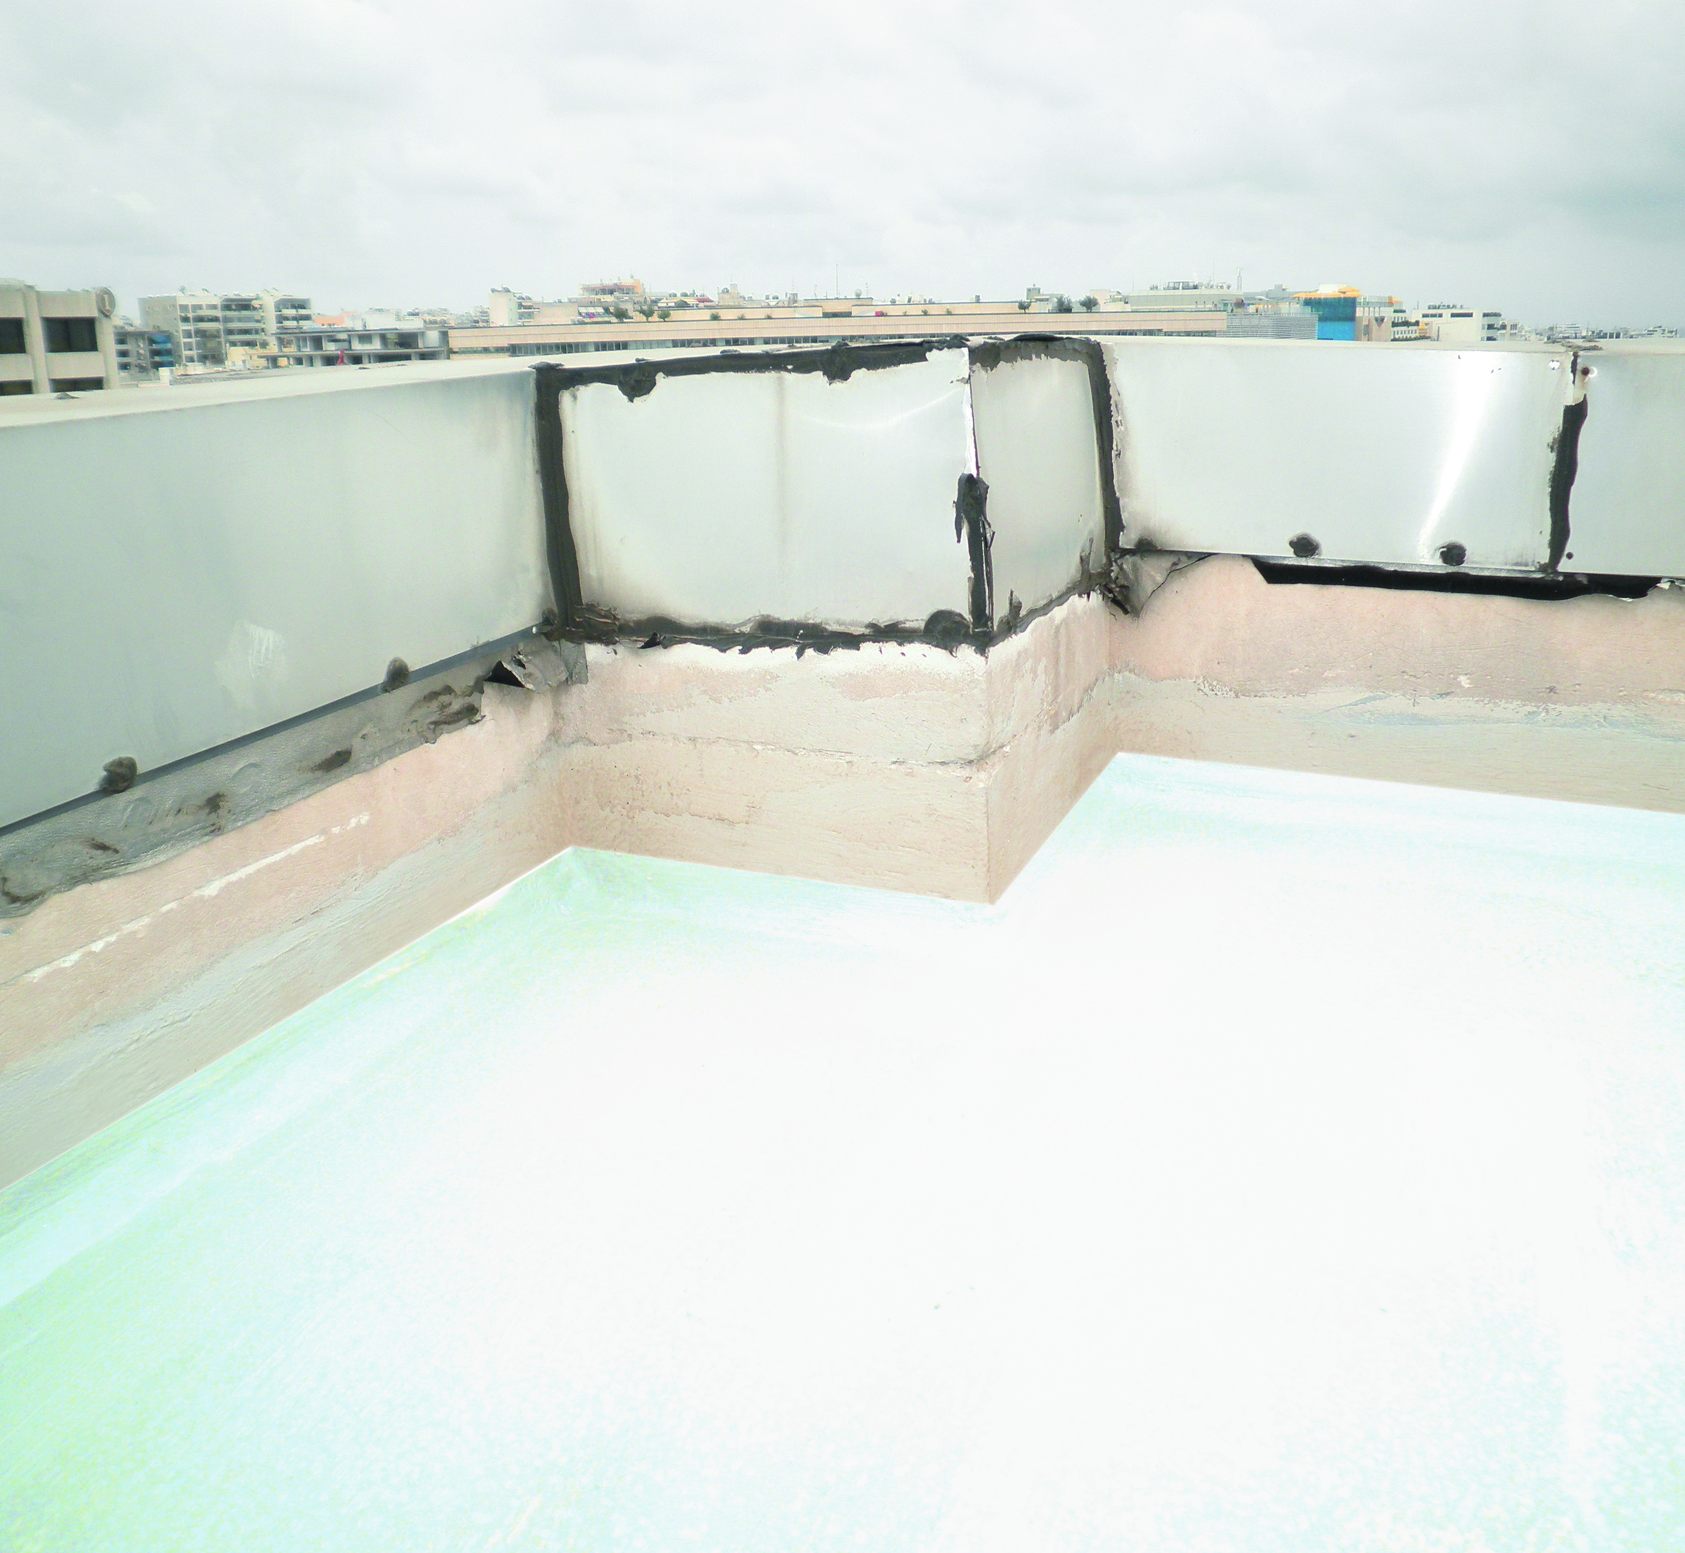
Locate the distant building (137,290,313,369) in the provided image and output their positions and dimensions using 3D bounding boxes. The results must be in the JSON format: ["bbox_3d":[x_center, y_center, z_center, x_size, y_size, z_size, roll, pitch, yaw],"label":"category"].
[{"bbox_3d":[-162.280,-115.802,408.471,15.520,20.370,39.770,9,19,30],"label":"distant building"}]

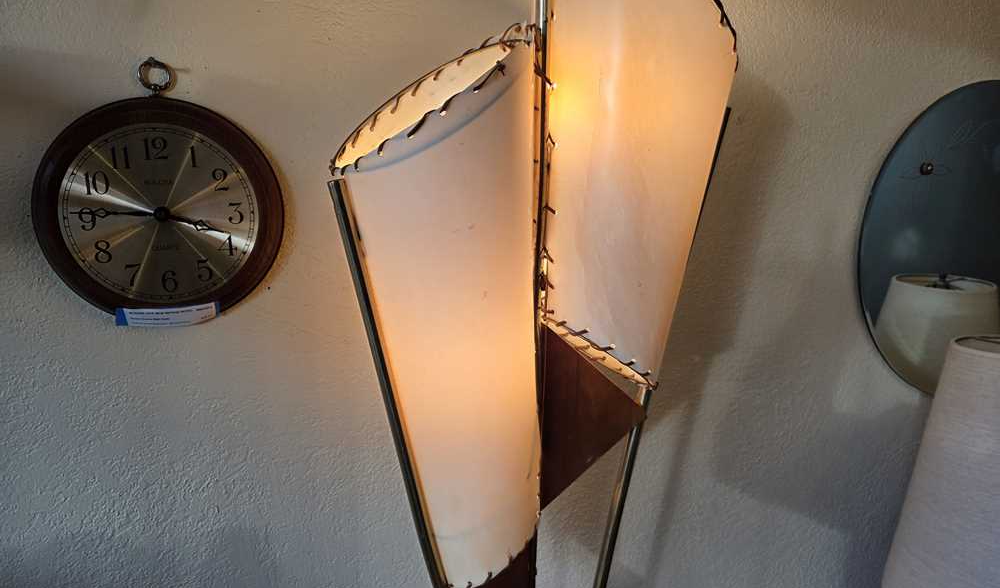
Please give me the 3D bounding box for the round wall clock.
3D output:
[{"bbox_3d":[-0.376,-0.109,0.737,0.258,0.299,0.043,-4,10,-20],"label":"round wall clock"}]

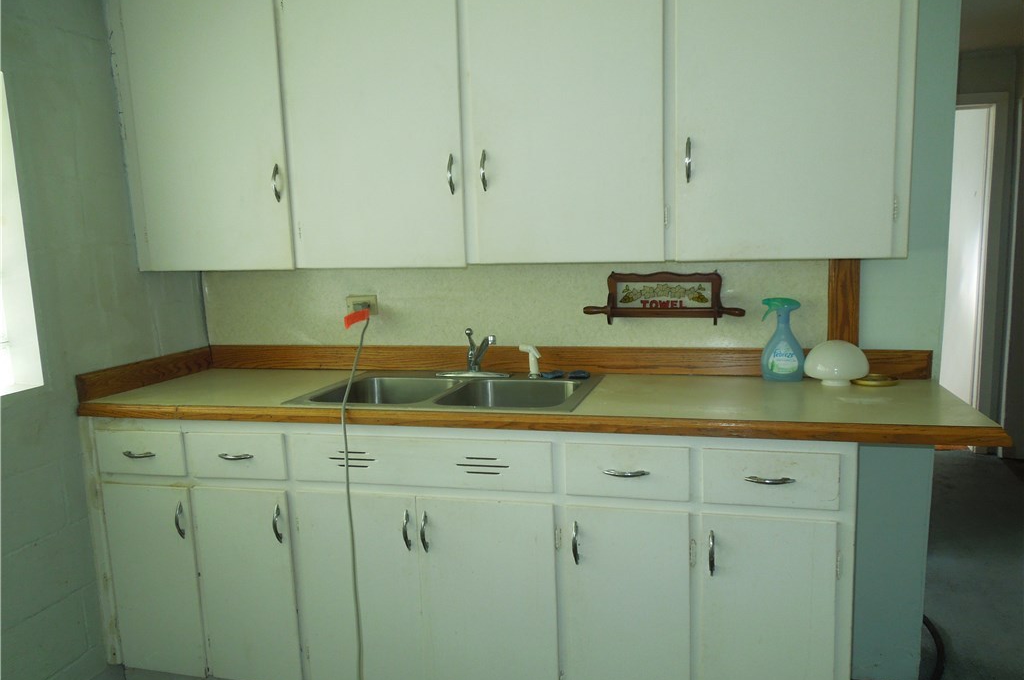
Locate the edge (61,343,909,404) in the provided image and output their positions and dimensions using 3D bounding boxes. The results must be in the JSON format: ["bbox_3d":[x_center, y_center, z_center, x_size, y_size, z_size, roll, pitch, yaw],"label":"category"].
[{"bbox_3d":[-0.022,0.111,2.197,2.456,0.089,0.623,0,8,14],"label":"edge"}]

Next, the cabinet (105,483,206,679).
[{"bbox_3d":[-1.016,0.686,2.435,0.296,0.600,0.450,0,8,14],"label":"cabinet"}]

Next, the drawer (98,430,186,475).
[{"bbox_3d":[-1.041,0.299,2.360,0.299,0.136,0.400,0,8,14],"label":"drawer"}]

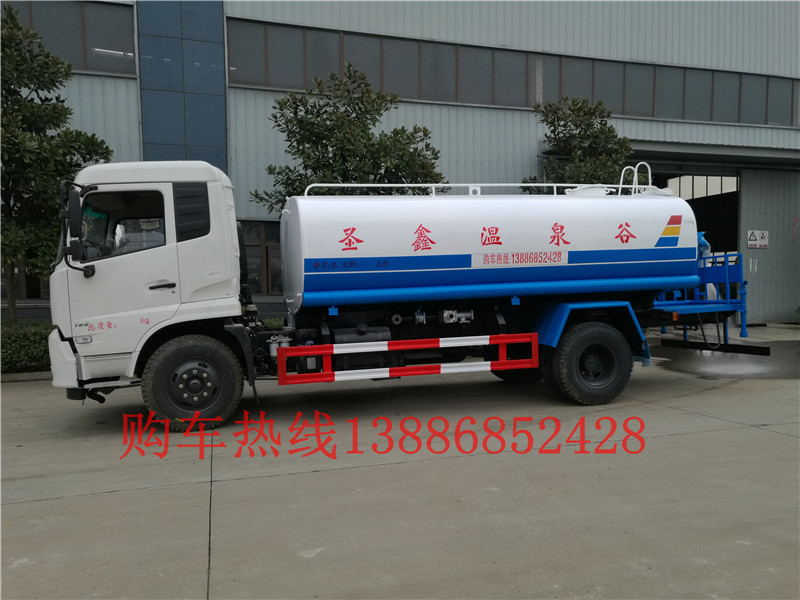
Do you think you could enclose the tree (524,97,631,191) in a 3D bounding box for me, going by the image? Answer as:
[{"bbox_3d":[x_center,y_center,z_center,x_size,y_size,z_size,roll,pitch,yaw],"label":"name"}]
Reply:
[{"bbox_3d":[3.839,-1.625,12.983,2.800,5.026,2.700,-2,4,-19],"label":"tree"}]

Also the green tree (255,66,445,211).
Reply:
[{"bbox_3d":[-0.953,-1.574,11.330,3.600,5.212,3.400,-2,4,-19],"label":"green tree"}]

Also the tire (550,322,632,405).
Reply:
[{"bbox_3d":[2.381,0.787,7.741,1.015,1.010,0.270,-1,4,-15],"label":"tire"}]

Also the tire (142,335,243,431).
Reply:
[{"bbox_3d":[-2.159,0.876,6.569,1.010,1.010,0.260,-2,5,-21],"label":"tire"}]

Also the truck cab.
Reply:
[{"bbox_3d":[-2.891,-0.343,7.393,1.930,2.400,2.460,-1,4,-15],"label":"truck cab"}]

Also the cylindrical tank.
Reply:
[{"bbox_3d":[1.067,-0.666,8.314,5.120,1.420,2.260,-2,5,-14],"label":"cylindrical tank"}]

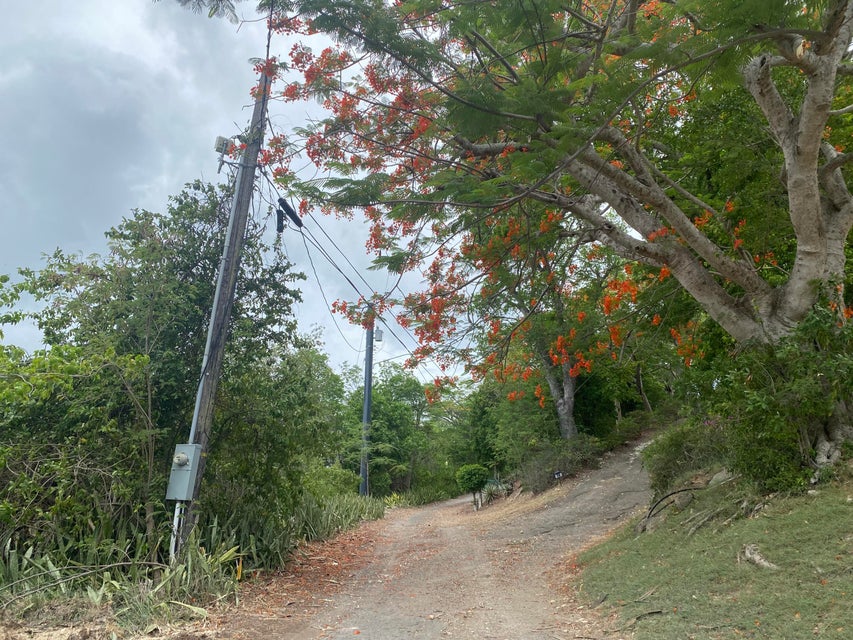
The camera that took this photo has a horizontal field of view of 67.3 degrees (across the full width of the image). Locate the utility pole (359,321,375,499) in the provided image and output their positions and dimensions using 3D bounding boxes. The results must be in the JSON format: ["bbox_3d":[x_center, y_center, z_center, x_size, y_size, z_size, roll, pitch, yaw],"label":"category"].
[{"bbox_3d":[-2.541,3.626,27.500,0.330,8.100,0.330,1,-11,0],"label":"utility pole"}]

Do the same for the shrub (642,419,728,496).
[{"bbox_3d":[4.931,2.618,12.200,1.650,1.450,1.600,1,-11,0],"label":"shrub"}]

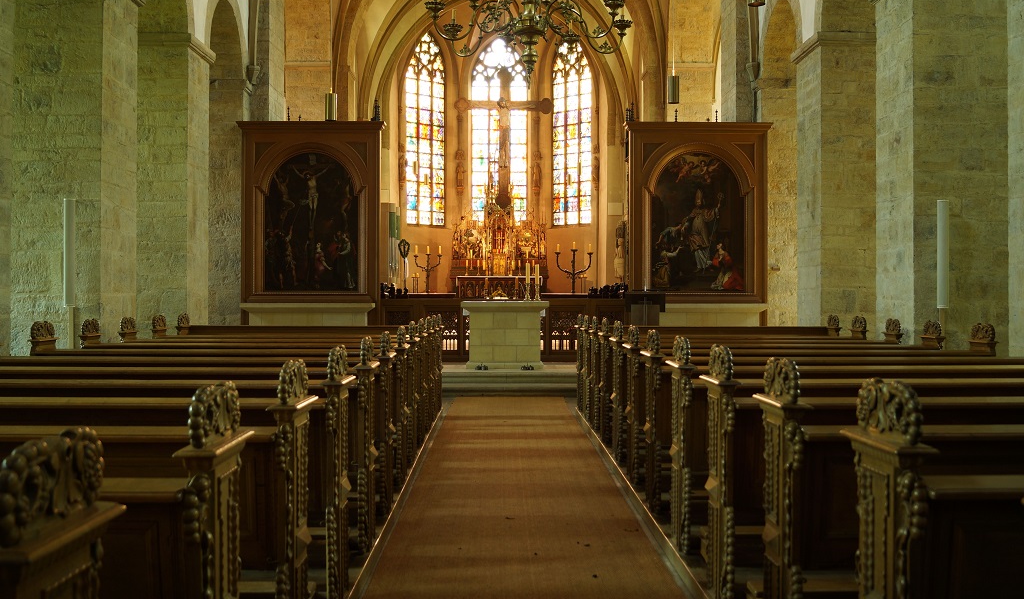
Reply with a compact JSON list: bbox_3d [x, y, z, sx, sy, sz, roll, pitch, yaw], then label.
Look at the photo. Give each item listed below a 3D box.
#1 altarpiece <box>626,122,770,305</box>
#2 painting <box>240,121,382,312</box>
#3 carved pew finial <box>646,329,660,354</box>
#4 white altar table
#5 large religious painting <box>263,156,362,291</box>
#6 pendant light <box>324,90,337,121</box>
[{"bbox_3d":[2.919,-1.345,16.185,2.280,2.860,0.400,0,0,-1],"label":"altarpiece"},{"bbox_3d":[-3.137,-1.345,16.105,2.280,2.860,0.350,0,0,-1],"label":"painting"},{"bbox_3d":[0.854,0.259,6.163,0.060,0.147,0.230,0,0,-1],"label":"carved pew finial"},{"bbox_3d":[-0.106,0.518,15.182,1.280,0.980,0.720,0,0,-1],"label":"white altar table"},{"bbox_3d":[-3.155,-1.211,16.085,1.500,2.180,0.080,0,0,-1],"label":"large religious painting"},{"bbox_3d":[-2.742,-2.923,15.455,0.178,0.460,0.178,0,0,-1],"label":"pendant light"}]

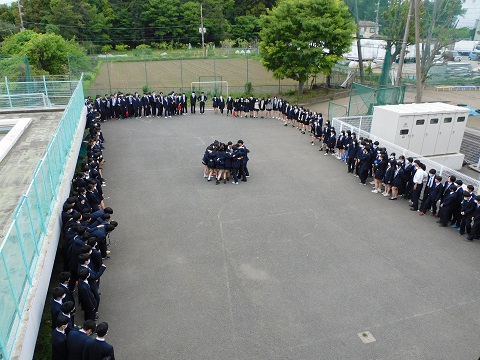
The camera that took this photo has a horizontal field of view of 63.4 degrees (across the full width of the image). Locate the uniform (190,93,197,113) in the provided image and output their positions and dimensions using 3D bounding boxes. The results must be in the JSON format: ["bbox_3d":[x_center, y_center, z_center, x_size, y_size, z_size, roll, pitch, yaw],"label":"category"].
[{"bbox_3d":[-3.695,-5.994,30.672,0.480,1.410,0.300,-3,23,-7],"label":"uniform"}]

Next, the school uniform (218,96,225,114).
[{"bbox_3d":[-1.422,-5.653,29.923,0.460,1.303,0.310,-1,22,-3],"label":"school uniform"}]

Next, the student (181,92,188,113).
[{"bbox_3d":[-4.342,-5.888,30.058,0.500,1.700,0.360,-4,22,-10],"label":"student"}]

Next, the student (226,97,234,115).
[{"bbox_3d":[-0.775,-5.753,29.972,0.500,1.600,0.340,-1,23,-2],"label":"student"}]

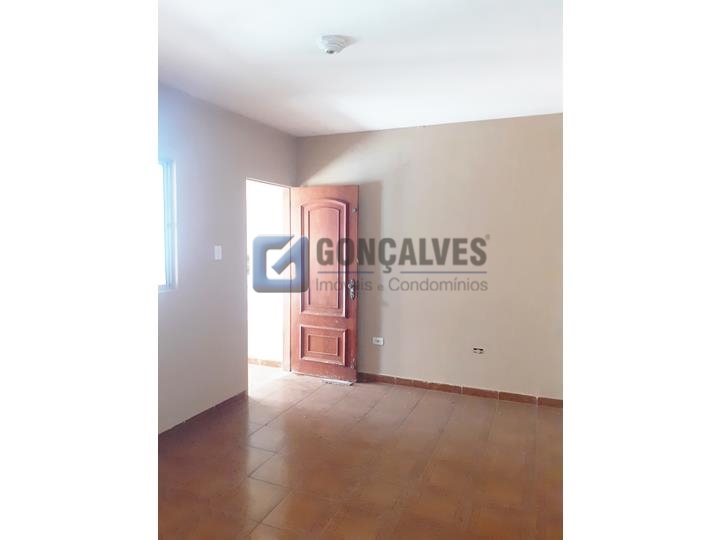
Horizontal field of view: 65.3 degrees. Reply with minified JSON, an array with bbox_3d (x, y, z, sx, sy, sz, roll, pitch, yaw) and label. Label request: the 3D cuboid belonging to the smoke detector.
[{"bbox_3d":[-0.146,-1.235,3.100,0.185,0.066,0.185,0,4,0],"label":"smoke detector"}]

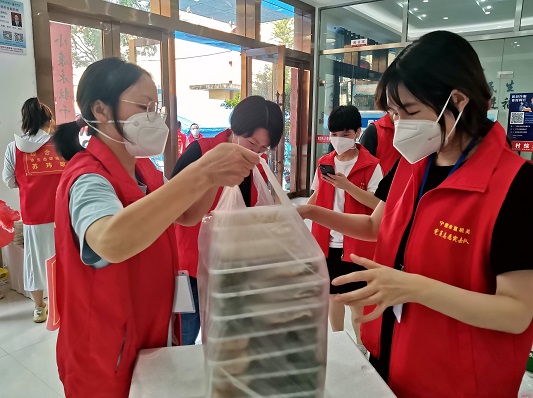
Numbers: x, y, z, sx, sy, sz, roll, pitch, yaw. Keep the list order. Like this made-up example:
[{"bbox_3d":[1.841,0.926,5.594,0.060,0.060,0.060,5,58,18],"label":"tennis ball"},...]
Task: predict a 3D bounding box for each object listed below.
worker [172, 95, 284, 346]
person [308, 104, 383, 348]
[{"bbox_3d":[-0.175,0.326,1.862,0.500,1.580,0.550,-10,16,-44],"label":"worker"},{"bbox_3d":[0.477,0.237,2.403,0.460,1.560,0.360,5,12,22],"label":"person"}]

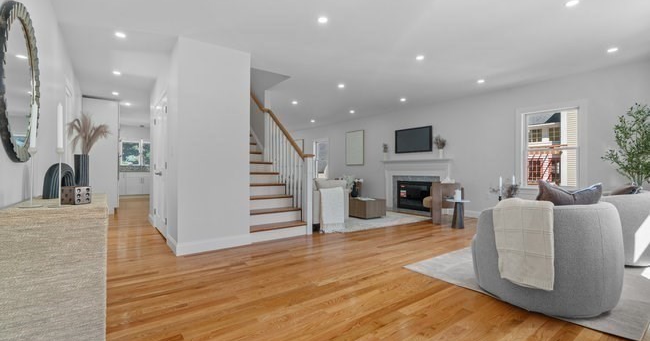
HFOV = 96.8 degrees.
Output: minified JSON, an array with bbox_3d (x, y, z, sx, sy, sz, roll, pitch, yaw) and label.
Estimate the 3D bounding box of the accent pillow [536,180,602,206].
[{"bbox_3d":[1.848,0.328,2.222,0.485,0.465,0.182,0,17,-15],"label":"accent pillow"}]

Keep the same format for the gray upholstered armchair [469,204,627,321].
[{"bbox_3d":[1.798,0.630,2.434,0.949,0.768,0.929,0,0,-17],"label":"gray upholstered armchair"}]

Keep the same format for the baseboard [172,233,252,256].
[{"bbox_3d":[-1.357,0.920,3.629,0.909,0.151,0.020,0,0,-36],"label":"baseboard"}]

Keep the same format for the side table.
[{"bbox_3d":[2.348,0.763,5.080,0.404,0.495,0.404,0,0,-36],"label":"side table"}]

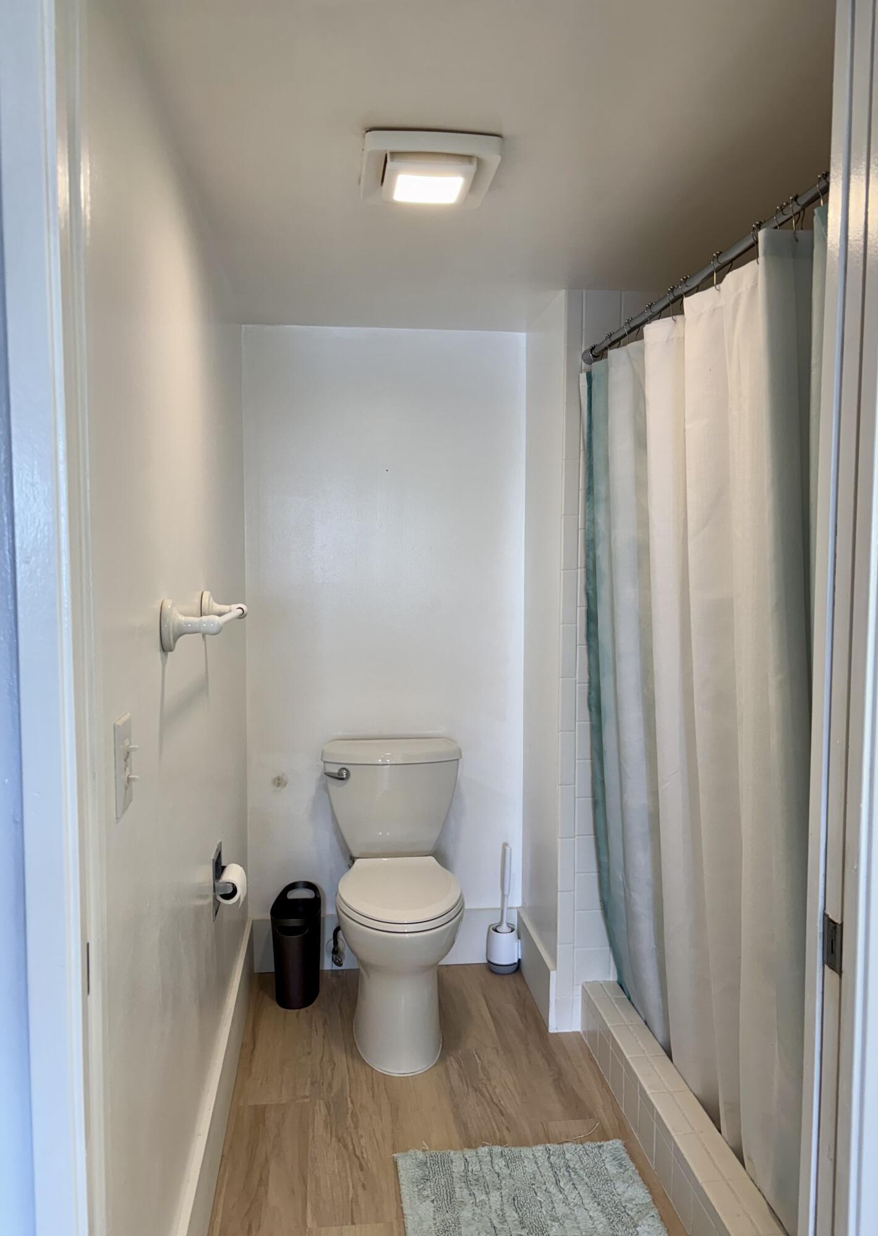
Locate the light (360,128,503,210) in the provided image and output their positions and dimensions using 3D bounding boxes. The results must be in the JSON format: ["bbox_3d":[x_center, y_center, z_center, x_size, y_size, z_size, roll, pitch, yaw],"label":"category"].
[{"bbox_3d":[-0.022,-0.812,1.712,0.234,0.046,0.246,0,4,-7],"label":"light"}]

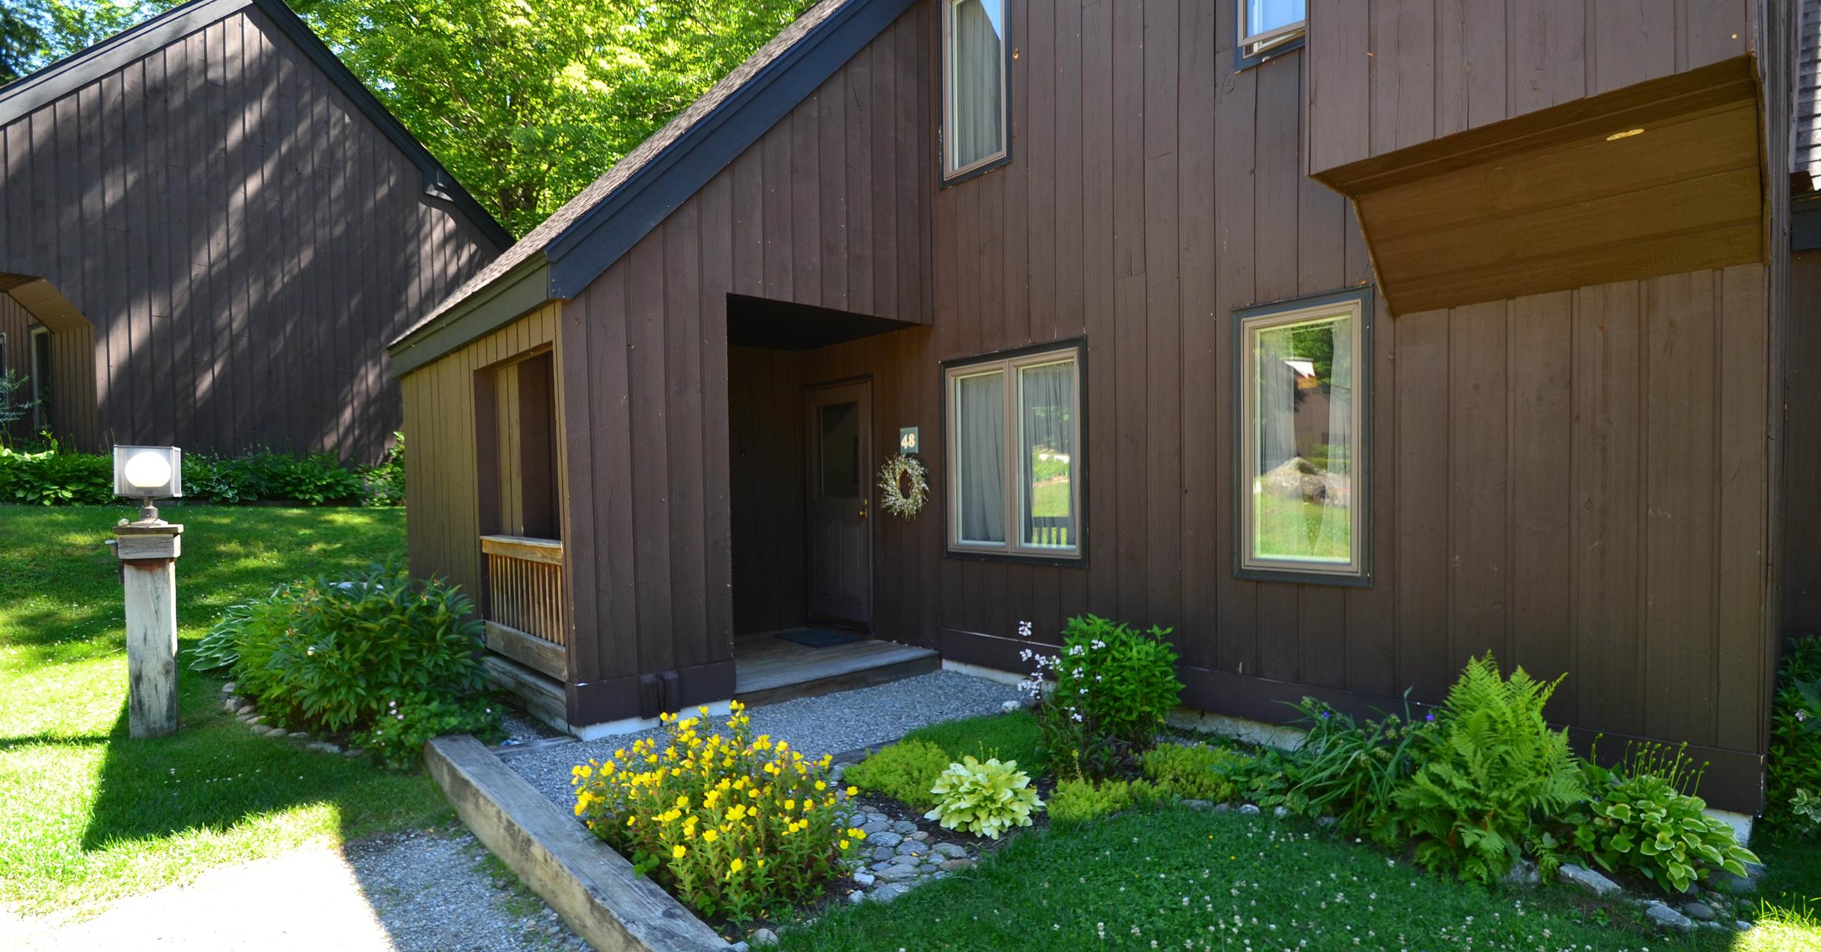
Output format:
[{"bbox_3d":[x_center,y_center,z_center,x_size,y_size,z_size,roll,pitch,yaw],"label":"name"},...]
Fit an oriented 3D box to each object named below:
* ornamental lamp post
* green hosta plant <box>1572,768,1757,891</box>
[{"bbox_3d":[-4.150,0.630,4.400,0.280,1.580,0.280,0,0,-44],"label":"ornamental lamp post"},{"bbox_3d":[2.600,1.220,2.800,0.460,0.380,0.520,0,0,-43],"label":"green hosta plant"}]

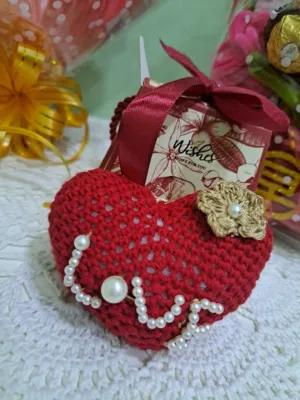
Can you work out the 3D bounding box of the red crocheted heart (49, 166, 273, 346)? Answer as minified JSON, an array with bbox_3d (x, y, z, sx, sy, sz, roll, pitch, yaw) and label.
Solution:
[{"bbox_3d":[0.007,0.037,0.166,0.131,0.109,0.056,12,7,2],"label":"red crocheted heart"}]

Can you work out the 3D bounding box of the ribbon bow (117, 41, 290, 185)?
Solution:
[{"bbox_3d":[0.035,-0.046,0.178,0.098,0.080,0.045,18,10,3],"label":"ribbon bow"}]

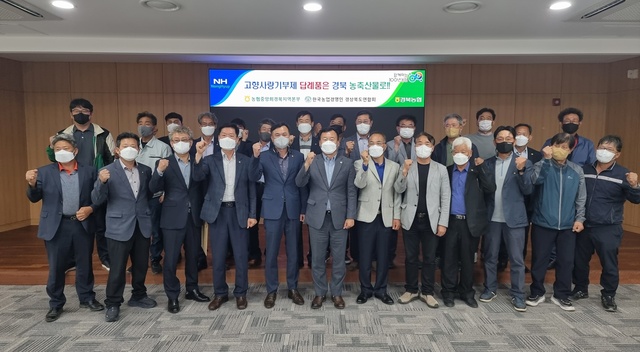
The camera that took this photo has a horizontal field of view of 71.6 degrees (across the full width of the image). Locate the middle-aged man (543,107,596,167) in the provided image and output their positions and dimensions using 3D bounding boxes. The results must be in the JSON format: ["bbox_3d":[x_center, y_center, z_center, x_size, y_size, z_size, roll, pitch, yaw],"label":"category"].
[{"bbox_3d":[2.770,0.142,4.927,0.566,1.788,0.400,1,5,18],"label":"middle-aged man"}]

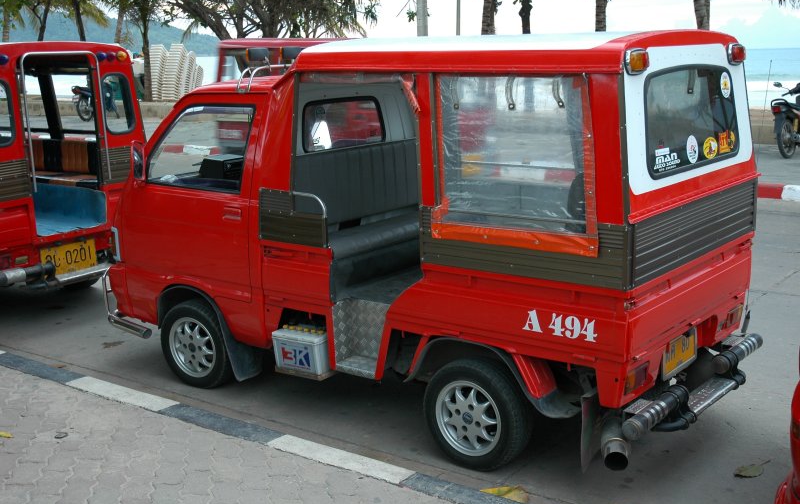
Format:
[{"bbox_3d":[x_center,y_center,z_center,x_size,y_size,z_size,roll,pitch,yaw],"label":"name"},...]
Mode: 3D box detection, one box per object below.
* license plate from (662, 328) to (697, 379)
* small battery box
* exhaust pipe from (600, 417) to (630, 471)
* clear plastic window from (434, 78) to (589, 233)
[{"bbox_3d":[1.211,0.445,4.123,0.015,0.155,0.370,8,15,36],"label":"license plate"},{"bbox_3d":[-0.481,0.490,4.844,0.265,0.208,0.170,6,14,29],"label":"small battery box"},{"bbox_3d":[0.896,0.787,3.970,0.120,0.120,0.270,2,26,10],"label":"exhaust pipe"},{"bbox_3d":[0.447,-0.397,3.843,0.700,0.625,0.020,8,10,37],"label":"clear plastic window"}]

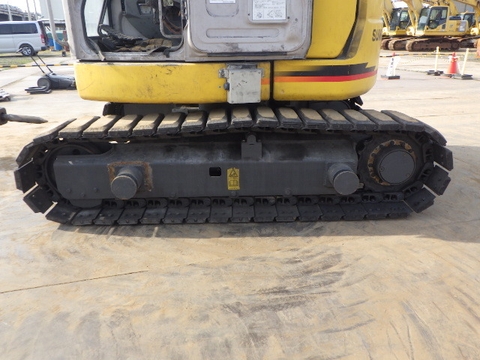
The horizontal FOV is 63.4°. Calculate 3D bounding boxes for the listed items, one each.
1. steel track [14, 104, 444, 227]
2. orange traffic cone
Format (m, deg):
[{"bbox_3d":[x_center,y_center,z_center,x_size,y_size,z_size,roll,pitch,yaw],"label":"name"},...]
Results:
[{"bbox_3d":[-0.039,-0.109,2.738,2.855,0.690,0.455,-1,21,0],"label":"steel track"},{"bbox_3d":[6.300,-3.400,11.427,0.390,0.700,0.390,-1,21,0],"label":"orange traffic cone"}]

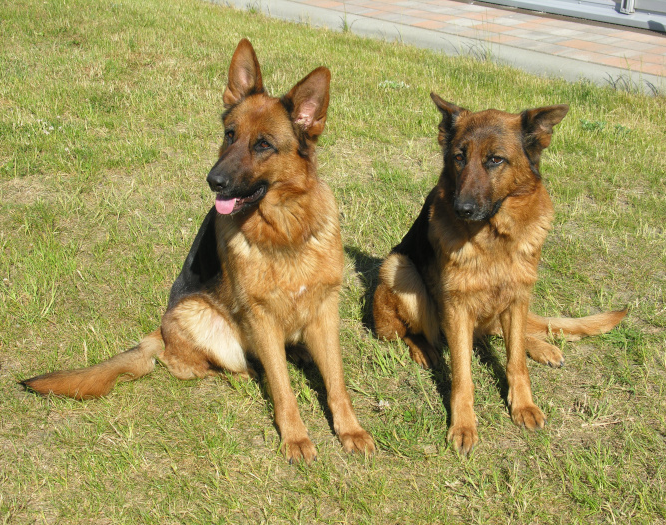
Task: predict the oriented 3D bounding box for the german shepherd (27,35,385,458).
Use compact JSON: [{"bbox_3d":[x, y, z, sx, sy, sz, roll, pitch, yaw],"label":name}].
[{"bbox_3d":[-0.272,-0.064,2.899,0.640,0.810,0.660,-9,22,-23],"label":"german shepherd"}]

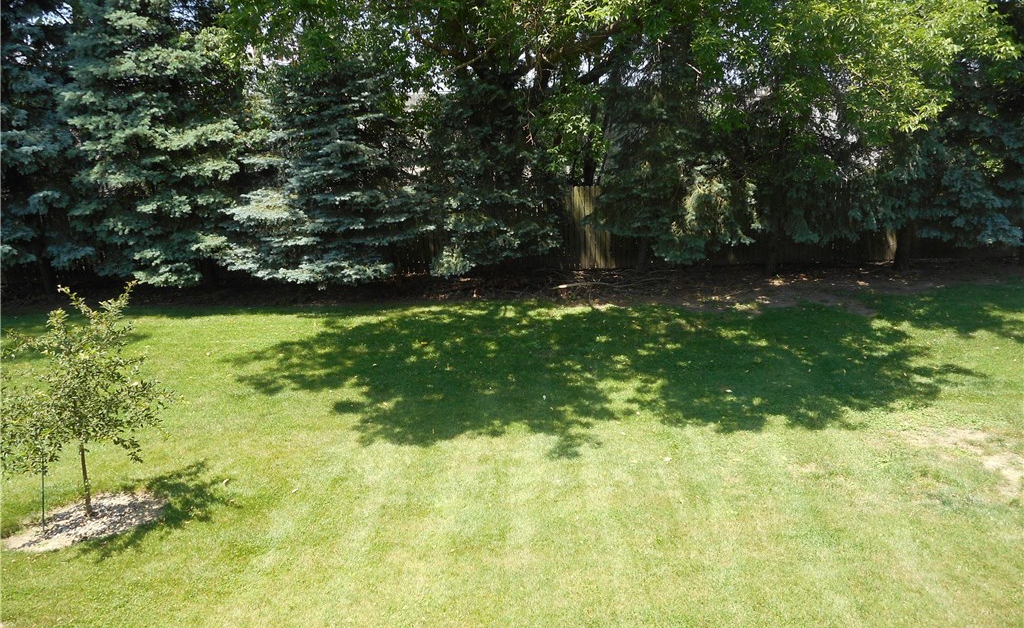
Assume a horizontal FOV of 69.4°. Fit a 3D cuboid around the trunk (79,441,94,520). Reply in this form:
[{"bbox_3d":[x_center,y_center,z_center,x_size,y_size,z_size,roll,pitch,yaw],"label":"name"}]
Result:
[{"bbox_3d":[-3.730,1.450,6.467,0.055,0.691,0.055,0,15,0],"label":"trunk"}]

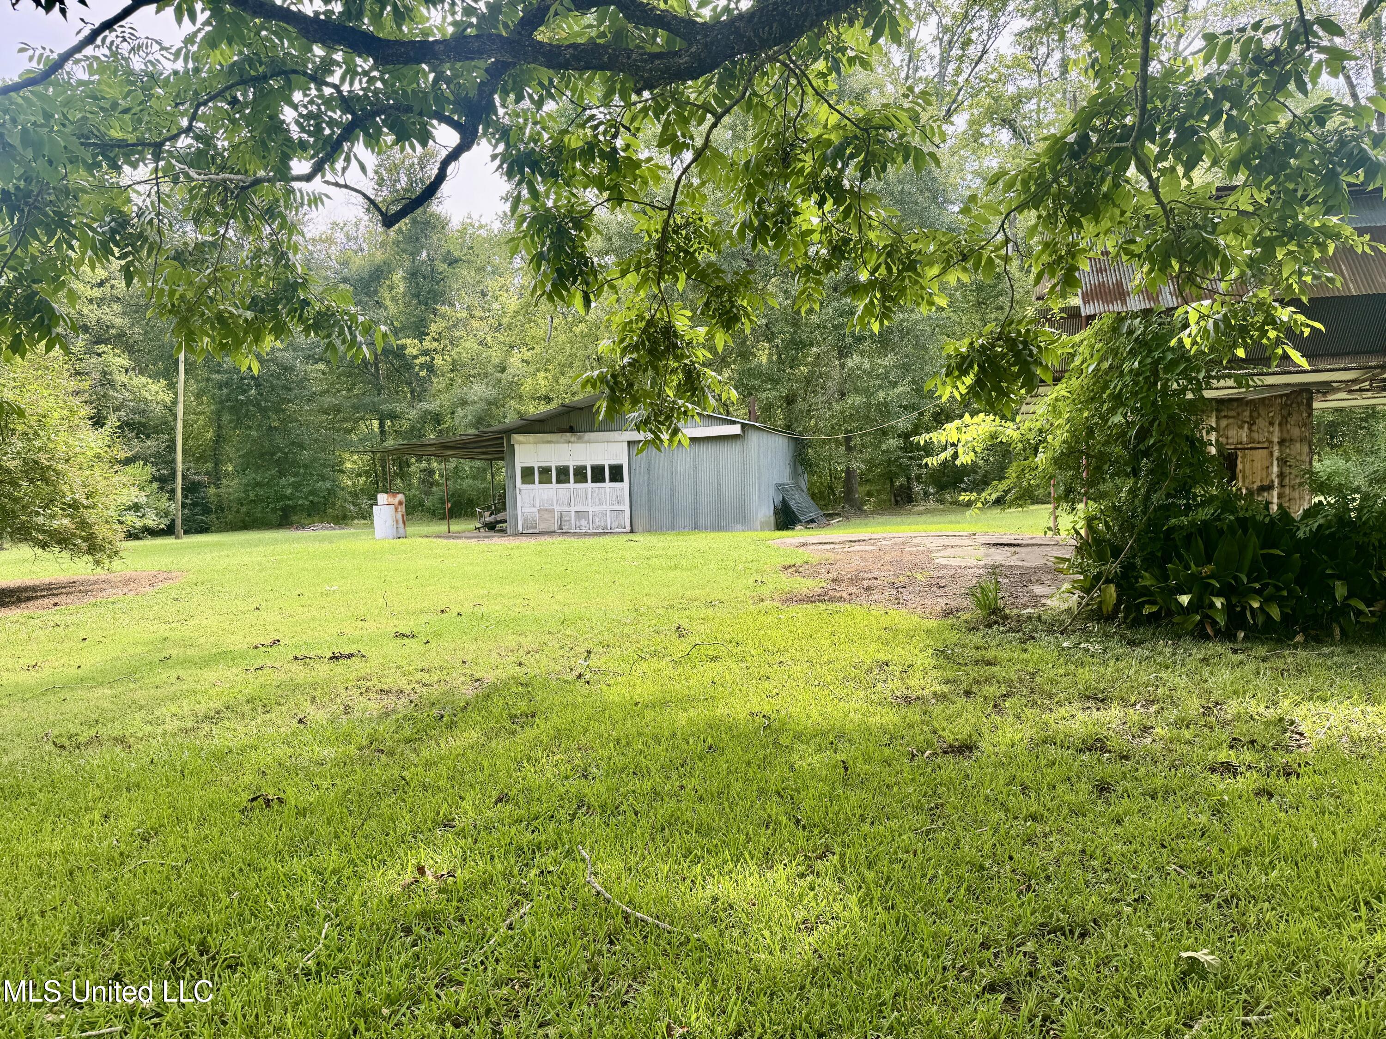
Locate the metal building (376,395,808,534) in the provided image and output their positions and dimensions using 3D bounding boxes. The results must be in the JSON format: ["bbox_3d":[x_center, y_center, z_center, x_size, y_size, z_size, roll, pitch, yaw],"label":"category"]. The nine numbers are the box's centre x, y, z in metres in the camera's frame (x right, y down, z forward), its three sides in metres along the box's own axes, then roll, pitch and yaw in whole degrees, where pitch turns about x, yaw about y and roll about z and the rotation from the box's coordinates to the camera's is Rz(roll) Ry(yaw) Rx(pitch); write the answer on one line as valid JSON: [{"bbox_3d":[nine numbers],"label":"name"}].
[{"bbox_3d":[-2.352,-1.523,28.142,10.600,3.500,8.900,-1,2,16],"label":"metal building"}]

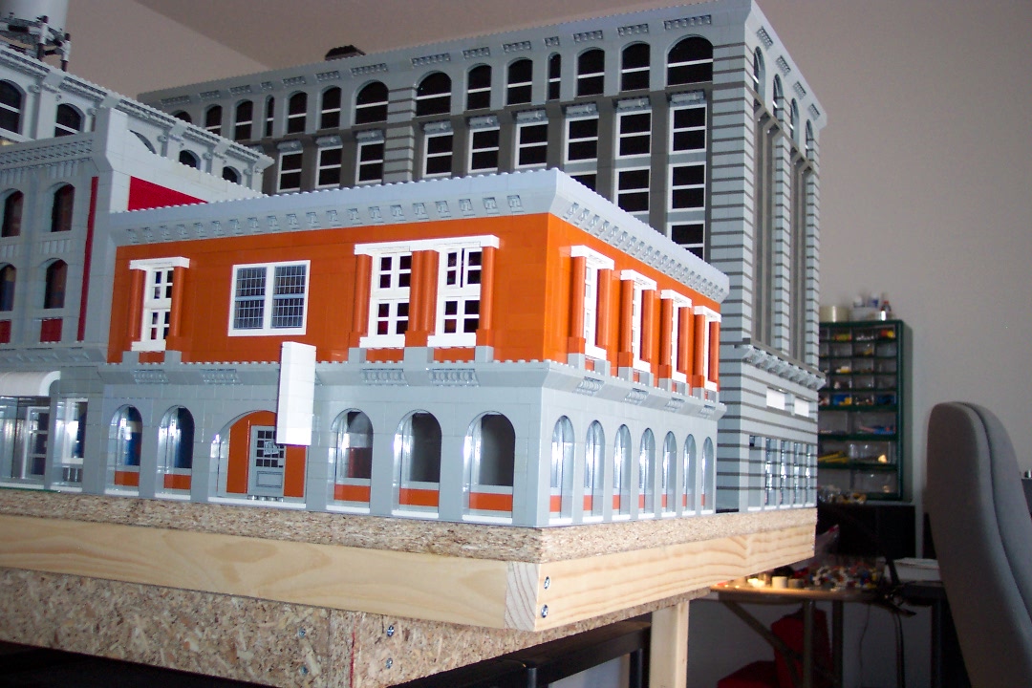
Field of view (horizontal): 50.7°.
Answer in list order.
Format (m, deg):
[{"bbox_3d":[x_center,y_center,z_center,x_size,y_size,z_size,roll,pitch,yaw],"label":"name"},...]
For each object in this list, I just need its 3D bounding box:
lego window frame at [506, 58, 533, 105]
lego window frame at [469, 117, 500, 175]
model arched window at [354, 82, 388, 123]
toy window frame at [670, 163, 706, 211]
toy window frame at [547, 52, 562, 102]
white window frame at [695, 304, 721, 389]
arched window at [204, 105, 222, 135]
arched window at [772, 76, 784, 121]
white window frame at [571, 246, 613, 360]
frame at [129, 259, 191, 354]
[{"bbox_3d":[0.005,-0.270,1.135,0.032,0.051,0.010,-1,-7,27],"label":"lego window frame"},{"bbox_3d":[-0.033,-0.213,1.165,0.038,0.058,0.010,-1,-7,27],"label":"lego window frame"},{"bbox_3d":[-0.158,-0.268,1.210,0.048,0.051,0.009,-1,-7,27],"label":"model arched window"},{"bbox_3d":[0.167,-0.151,1.047,0.040,0.047,0.008,-1,-7,27],"label":"toy window frame"},{"bbox_3d":[0.040,-0.271,1.110,0.016,0.052,0.009,-1,-7,27],"label":"toy window frame"},{"bbox_3d":[0.152,0.005,0.883,0.014,0.064,0.048,-1,-7,27],"label":"white window frame"},{"bbox_3d":[-0.367,-0.266,1.327,0.032,0.050,0.009,-1,-7,26],"label":"arched window"},{"bbox_3d":[0.271,-0.257,1.138,0.009,0.051,0.048,-1,-7,27],"label":"arched window"},{"bbox_3d":[0.044,-0.023,0.663,0.012,0.064,0.048,-1,-7,27],"label":"white window frame"},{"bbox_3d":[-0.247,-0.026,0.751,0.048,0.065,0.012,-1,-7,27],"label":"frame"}]

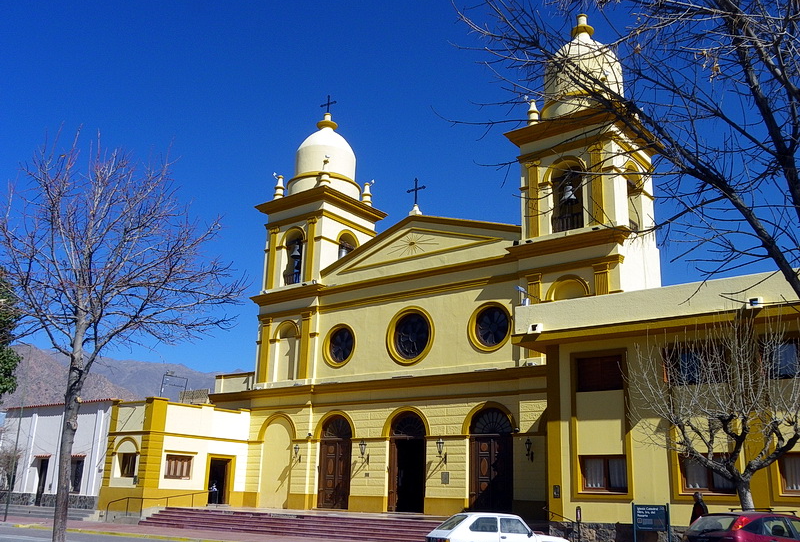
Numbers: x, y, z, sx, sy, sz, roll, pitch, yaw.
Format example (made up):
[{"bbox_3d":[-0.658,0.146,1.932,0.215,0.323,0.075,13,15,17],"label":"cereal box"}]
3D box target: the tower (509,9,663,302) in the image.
[{"bbox_3d":[10.323,-5.175,43.397,6.762,20.285,6.662,-11,-20,37],"label":"tower"}]

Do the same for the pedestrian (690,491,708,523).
[{"bbox_3d":[7.153,6.137,18.800,0.380,1.700,0.500,-11,-20,37],"label":"pedestrian"}]

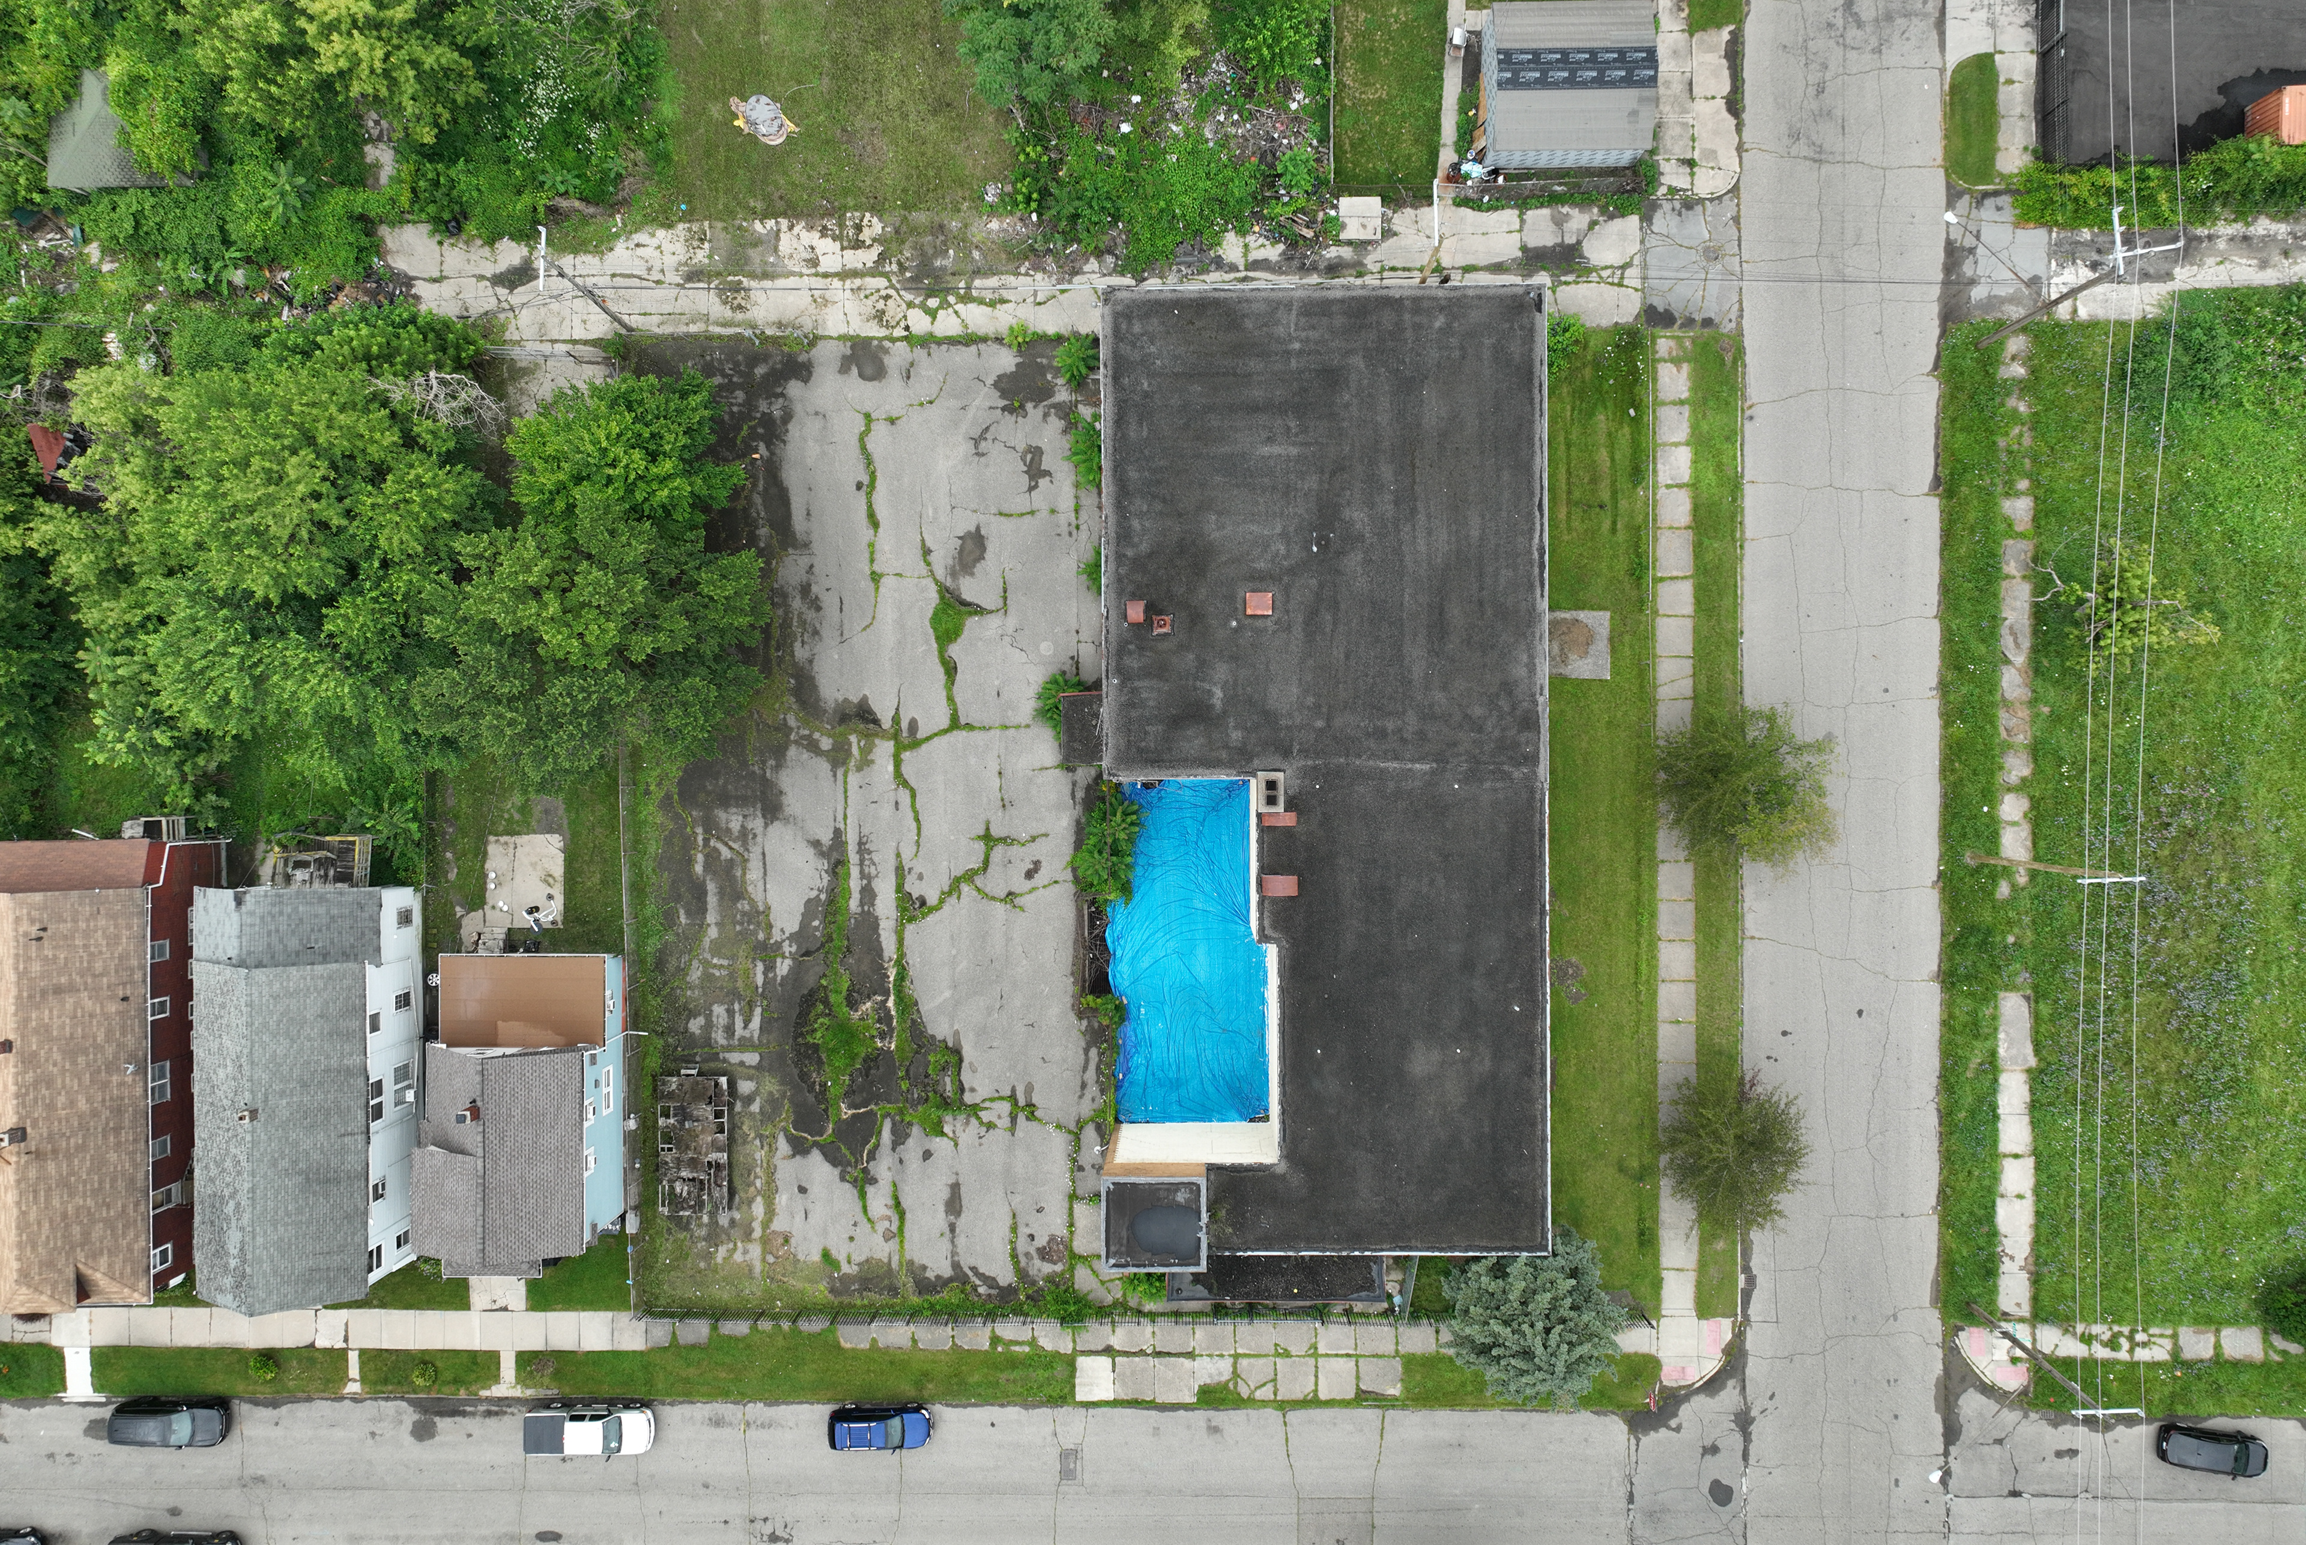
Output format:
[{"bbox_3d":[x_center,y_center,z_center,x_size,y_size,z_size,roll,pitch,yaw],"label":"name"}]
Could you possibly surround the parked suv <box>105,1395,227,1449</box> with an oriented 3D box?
[{"bbox_3d":[-41.765,27.850,68.013,4.900,1.770,1.850,0,90,1],"label":"parked suv"}]

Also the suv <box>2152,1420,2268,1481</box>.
[{"bbox_3d":[44.242,28.350,66.573,4.620,1.660,1.820,8,90,1],"label":"suv"}]

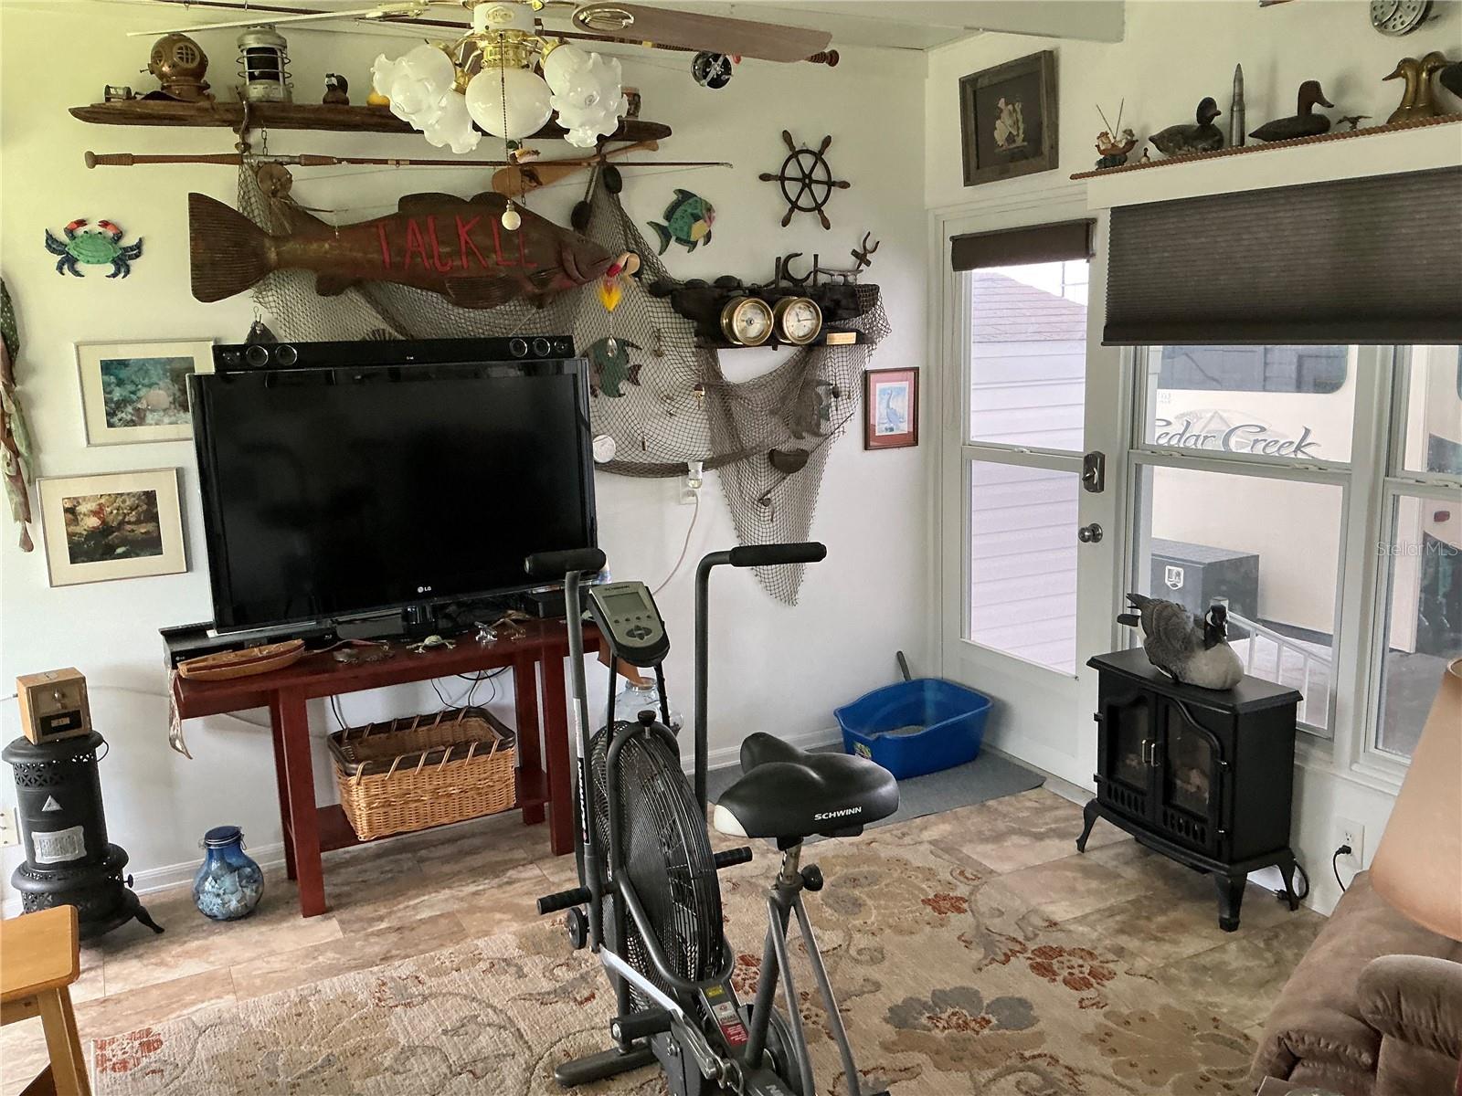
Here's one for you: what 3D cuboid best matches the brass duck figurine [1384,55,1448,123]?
[{"bbox_3d":[1.567,-1.046,2.708,0.070,0.148,0.154,-7,12,-27],"label":"brass duck figurine"}]

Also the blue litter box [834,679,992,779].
[{"bbox_3d":[0.663,0.683,4.443,0.502,0.237,0.386,-7,12,-28],"label":"blue litter box"}]

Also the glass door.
[{"bbox_3d":[1.039,-0.187,4.209,0.050,1.965,0.887,-7,12,-27],"label":"glass door"}]

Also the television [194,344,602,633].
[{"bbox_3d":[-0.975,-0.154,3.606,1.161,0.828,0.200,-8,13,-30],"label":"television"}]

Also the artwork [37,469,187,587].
[{"bbox_3d":[-1.752,-0.060,3.365,0.349,0.306,0.020,-7,12,-28],"label":"artwork"}]

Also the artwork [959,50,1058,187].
[{"bbox_3d":[0.951,-1.465,4.080,0.036,0.377,0.435,-7,12,-28],"label":"artwork"}]

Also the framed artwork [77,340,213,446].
[{"bbox_3d":[-1.645,-0.443,3.360,0.353,0.287,0.020,-7,12,-28],"label":"framed artwork"}]

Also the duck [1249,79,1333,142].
[{"bbox_3d":[1.417,-1.095,2.986,0.090,0.149,0.238,-7,12,-27],"label":"duck"}]

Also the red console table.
[{"bbox_3d":[-0.943,0.630,3.623,1.307,0.723,0.362,-7,12,-28],"label":"red console table"}]

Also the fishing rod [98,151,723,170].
[{"bbox_3d":[-0.848,-1.154,3.557,1.939,0.042,0.040,-9,13,-27],"label":"fishing rod"}]

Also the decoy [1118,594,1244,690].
[{"bbox_3d":[1.264,0.239,3.333,0.200,0.208,0.460,-5,11,-16],"label":"decoy"}]

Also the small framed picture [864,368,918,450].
[{"bbox_3d":[0.628,-0.544,4.596,0.254,0.311,0.020,-7,12,-28],"label":"small framed picture"}]

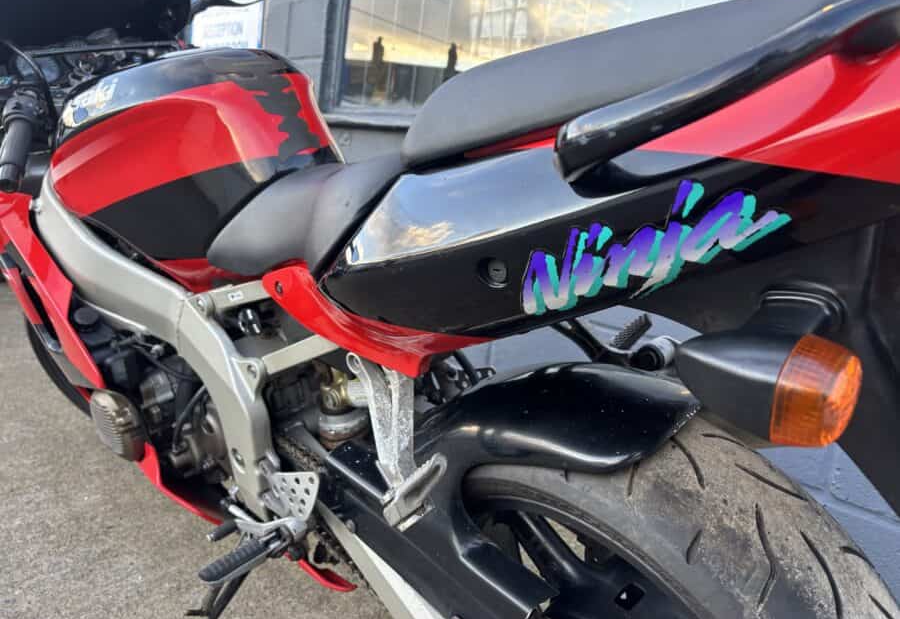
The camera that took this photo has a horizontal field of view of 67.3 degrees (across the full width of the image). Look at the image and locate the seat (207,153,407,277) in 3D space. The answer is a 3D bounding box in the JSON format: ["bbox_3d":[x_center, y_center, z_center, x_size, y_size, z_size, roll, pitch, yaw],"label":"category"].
[{"bbox_3d":[-0.120,-0.134,0.852,0.370,0.150,0.280,16,28,40],"label":"seat"}]

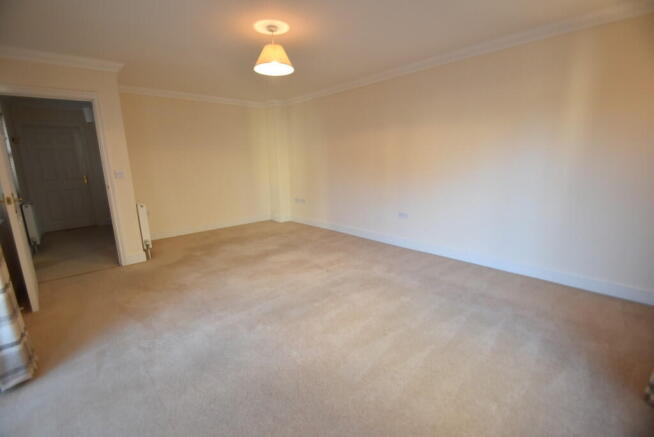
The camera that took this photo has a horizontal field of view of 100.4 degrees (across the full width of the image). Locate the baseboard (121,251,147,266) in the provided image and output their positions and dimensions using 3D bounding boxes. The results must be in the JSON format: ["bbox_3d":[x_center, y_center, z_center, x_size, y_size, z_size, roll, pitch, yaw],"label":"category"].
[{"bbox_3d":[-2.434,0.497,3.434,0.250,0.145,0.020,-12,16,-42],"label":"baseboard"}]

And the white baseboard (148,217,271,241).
[{"bbox_3d":[-2.065,0.141,5.119,2.300,0.145,0.020,-12,16,-42],"label":"white baseboard"}]

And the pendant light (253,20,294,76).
[{"bbox_3d":[-0.477,-1.523,2.448,0.355,0.350,0.355,-1,12,0],"label":"pendant light"}]

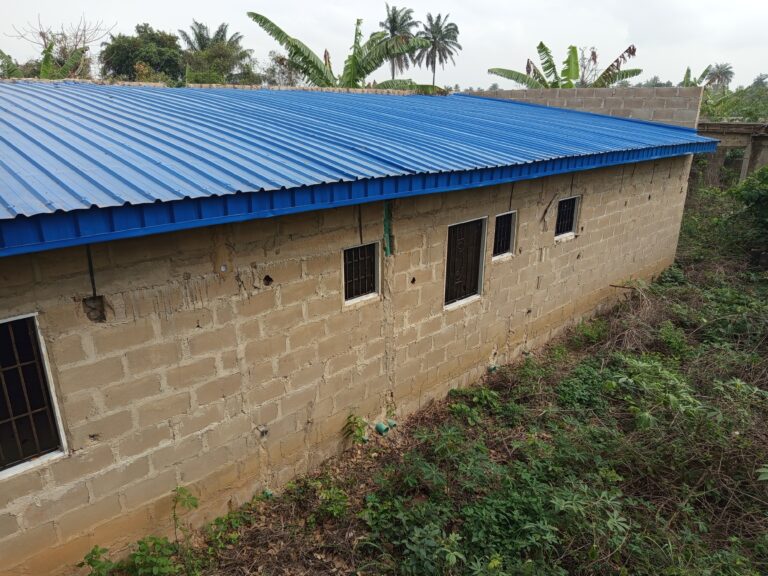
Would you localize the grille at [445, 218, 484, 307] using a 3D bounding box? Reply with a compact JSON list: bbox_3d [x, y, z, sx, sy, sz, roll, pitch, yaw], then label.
[{"bbox_3d":[1.040,-0.350,7.126,0.761,1.109,0.050,-16,25,-40],"label":"grille"}]

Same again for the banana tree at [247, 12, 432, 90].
[{"bbox_3d":[-1.136,-4.312,14.981,4.995,6.083,4.400,-1,19,-4],"label":"banana tree"}]

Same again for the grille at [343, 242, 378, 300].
[{"bbox_3d":[-0.290,-0.187,5.909,0.499,0.606,0.050,-16,25,-40],"label":"grille"}]

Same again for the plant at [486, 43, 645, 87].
[{"bbox_3d":[5.606,-4.903,17.421,4.648,5.713,4.200,6,20,16],"label":"plant"}]

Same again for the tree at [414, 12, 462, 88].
[{"bbox_3d":[7.185,-29.736,74.561,6.220,15.879,6.200,2,19,5],"label":"tree"}]

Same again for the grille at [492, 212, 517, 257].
[{"bbox_3d":[1.659,-0.771,7.572,0.464,0.611,0.050,-16,25,-40],"label":"grille"}]

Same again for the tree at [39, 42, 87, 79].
[{"bbox_3d":[-10.885,-5.562,18.933,2.500,5.782,2.500,-10,21,-27],"label":"tree"}]

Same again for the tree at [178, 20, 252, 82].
[{"bbox_3d":[-15.403,-18.885,49.782,6.851,11.047,7.000,-5,20,-15],"label":"tree"}]

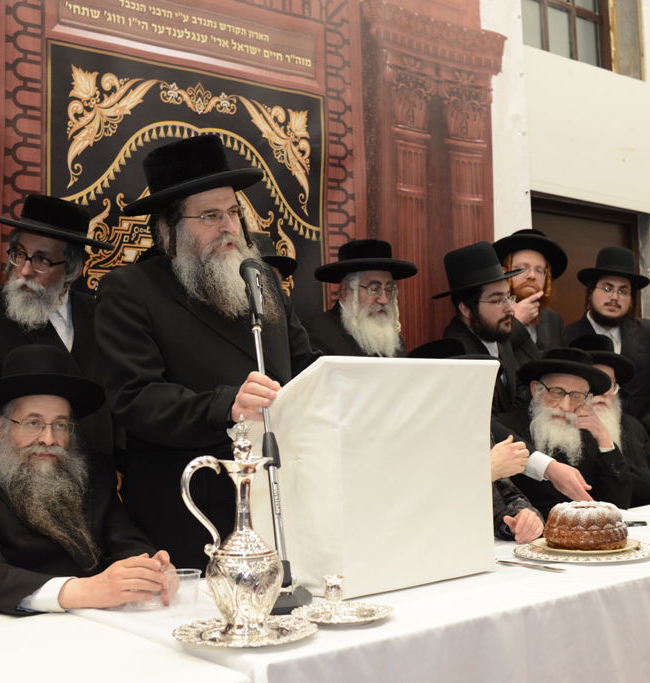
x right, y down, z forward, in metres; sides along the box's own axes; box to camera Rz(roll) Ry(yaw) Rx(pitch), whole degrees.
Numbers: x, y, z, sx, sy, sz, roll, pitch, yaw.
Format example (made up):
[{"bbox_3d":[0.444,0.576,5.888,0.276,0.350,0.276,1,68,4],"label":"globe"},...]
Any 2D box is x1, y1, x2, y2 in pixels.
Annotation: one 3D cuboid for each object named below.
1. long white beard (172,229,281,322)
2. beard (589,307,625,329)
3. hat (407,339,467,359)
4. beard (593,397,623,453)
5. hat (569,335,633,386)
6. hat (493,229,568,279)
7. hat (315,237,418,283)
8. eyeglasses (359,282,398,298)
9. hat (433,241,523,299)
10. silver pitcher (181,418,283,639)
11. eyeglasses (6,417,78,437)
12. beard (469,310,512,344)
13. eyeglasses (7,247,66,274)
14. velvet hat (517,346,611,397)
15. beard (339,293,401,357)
[{"bbox_3d":[-0.231,-0.154,2.330,0.160,0.225,0.180,-5,-5,44],"label":"long white beard"},{"bbox_3d":[1.220,-0.108,4.300,0.165,0.110,0.120,6,-5,10],"label":"beard"},{"bbox_3d":[0.345,0.066,2.850,0.320,0.115,0.340,1,-16,-30],"label":"hat"},{"bbox_3d":[0.985,0.293,3.520,0.150,0.210,0.110,-2,-4,12],"label":"beard"},{"bbox_3d":[0.976,0.073,3.620,0.320,0.115,0.345,-2,-19,12],"label":"hat"},{"bbox_3d":[0.902,-0.389,4.350,0.335,0.115,0.370,17,-25,2],"label":"hat"},{"bbox_3d":[0.148,-0.292,3.550,0.350,0.120,0.380,-1,-9,0],"label":"hat"},{"bbox_3d":[0.171,-0.179,3.500,0.140,0.045,0.140,2,3,-33],"label":"eyeglasses"},{"bbox_3d":[0.555,-0.280,3.720,0.355,0.145,0.325,-17,1,0],"label":"hat"},{"bbox_3d":[-0.166,0.338,1.810,0.185,0.395,0.140,-1,-4,0],"label":"silver pitcher"},{"bbox_3d":[-0.662,0.191,2.306,0.140,0.040,0.135,5,0,-36],"label":"eyeglasses"},{"bbox_3d":[0.612,-0.052,3.680,0.105,0.120,0.125,-5,-1,41],"label":"beard"},{"bbox_3d":[-0.722,-0.212,2.572,0.140,0.046,0.135,15,13,21],"label":"eyeglasses"},{"bbox_3d":[0.854,0.103,3.550,0.335,0.115,0.365,10,-22,-4],"label":"velvet hat"},{"bbox_3d":[0.158,-0.055,3.450,0.180,0.235,0.150,2,-5,-33],"label":"beard"}]

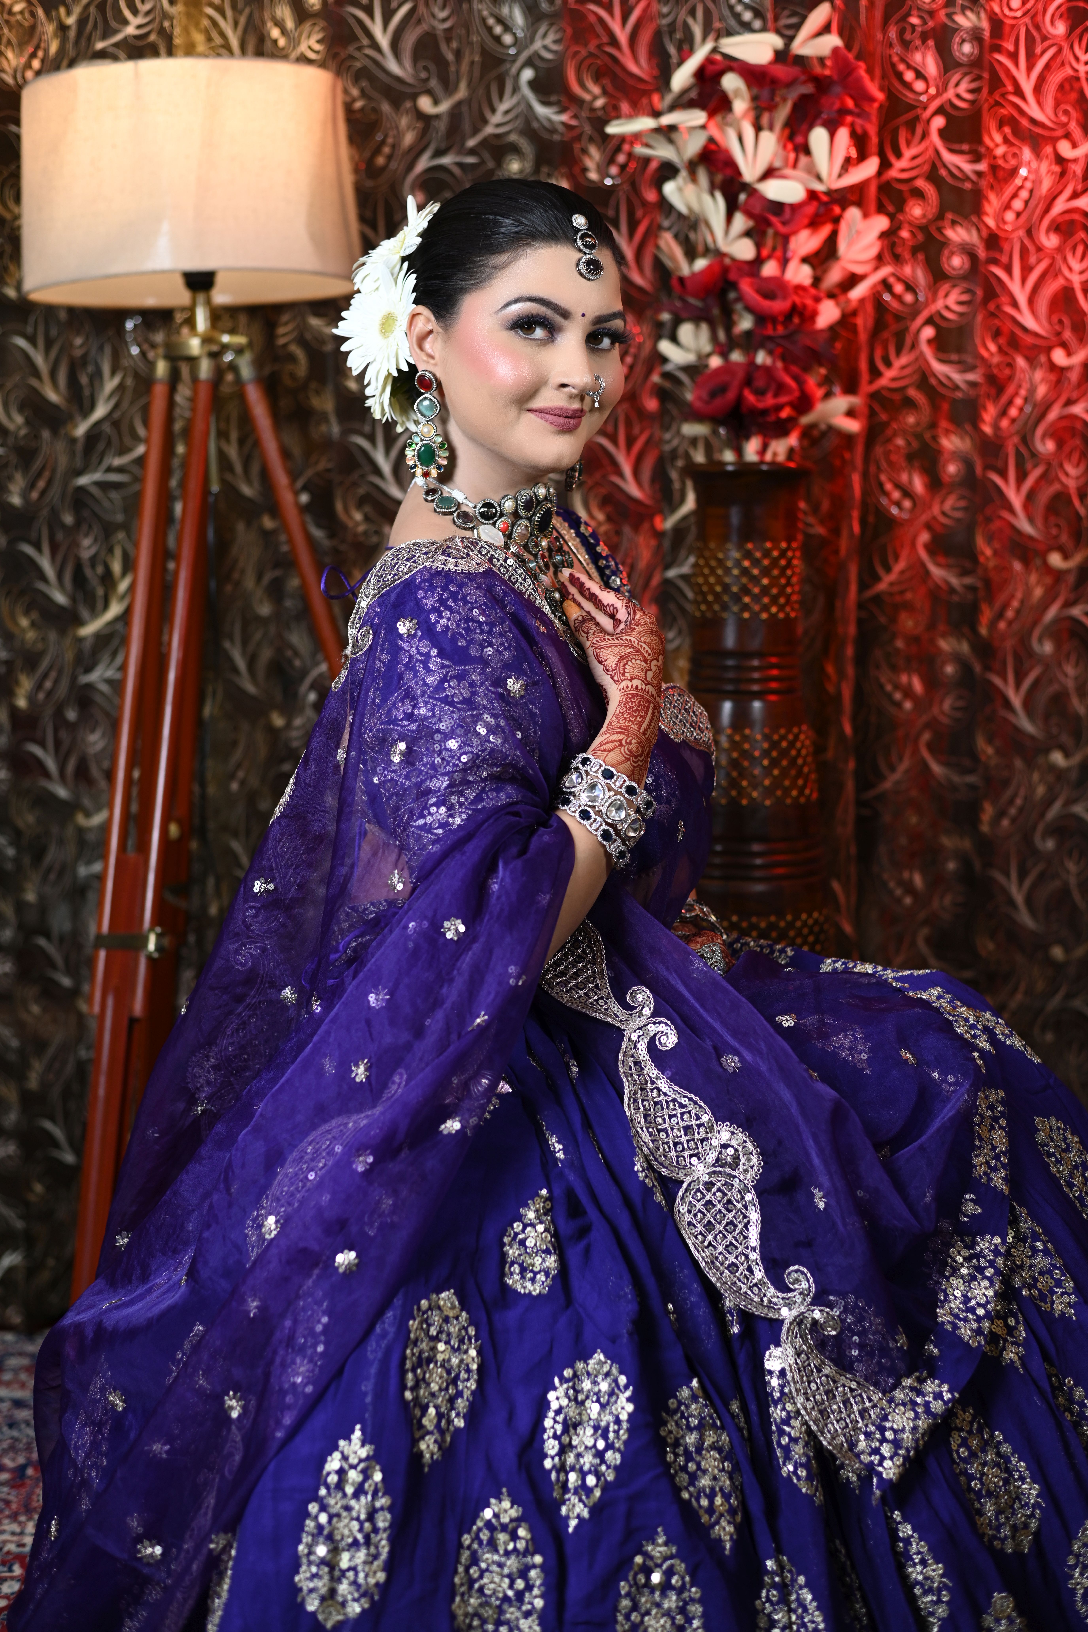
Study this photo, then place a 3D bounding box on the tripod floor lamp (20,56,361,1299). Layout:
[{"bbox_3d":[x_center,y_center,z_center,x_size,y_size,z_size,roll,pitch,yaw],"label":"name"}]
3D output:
[{"bbox_3d":[-0.250,-0.050,2.355,0.580,1.420,0.600,0,8,0],"label":"tripod floor lamp"}]

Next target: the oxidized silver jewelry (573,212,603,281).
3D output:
[{"bbox_3d":[0.034,-0.445,1.775,0.022,0.056,0.012,-9,-17,-33],"label":"oxidized silver jewelry"}]

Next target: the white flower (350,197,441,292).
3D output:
[{"bbox_3d":[-0.120,-0.468,1.855,0.037,0.098,0.095,41,-13,-28],"label":"white flower"}]

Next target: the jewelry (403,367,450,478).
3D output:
[{"bbox_3d":[-0.092,-0.308,1.780,0.034,0.087,0.014,3,8,21],"label":"jewelry"}]

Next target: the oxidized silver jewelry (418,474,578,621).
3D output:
[{"bbox_3d":[-0.033,-0.215,1.810,0.132,0.117,0.128,5,9,30],"label":"oxidized silver jewelry"}]

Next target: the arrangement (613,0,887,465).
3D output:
[{"bbox_3d":[0.215,-0.616,2.400,0.290,0.475,0.250,0,8,0],"label":"arrangement"}]

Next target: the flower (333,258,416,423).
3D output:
[{"bbox_3d":[-0.130,-0.388,1.845,0.110,0.128,0.040,8,11,44],"label":"flower"}]

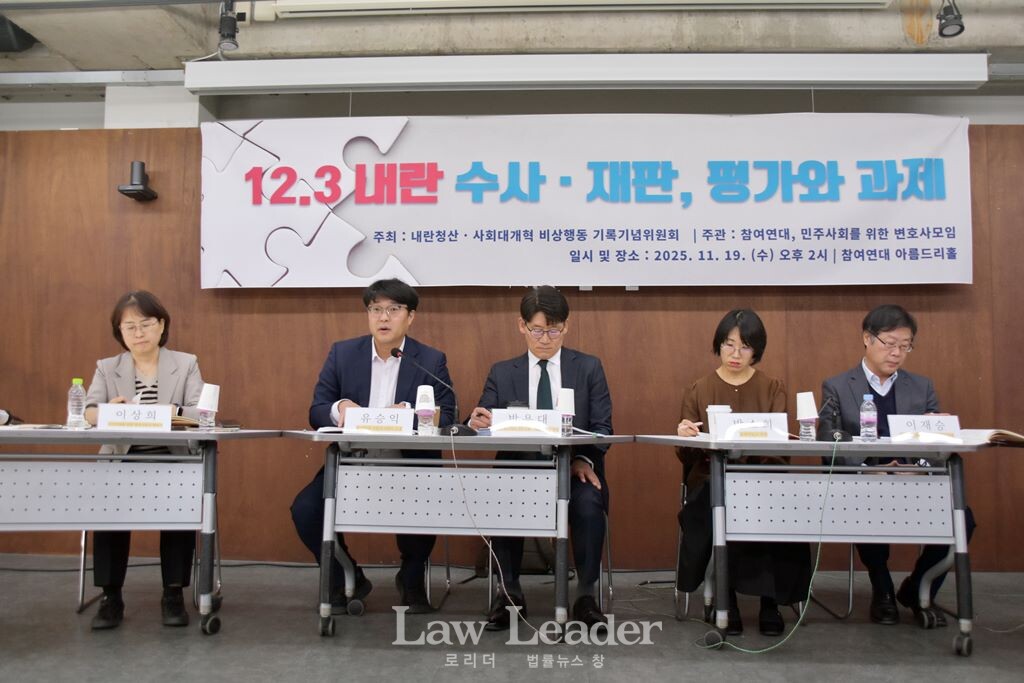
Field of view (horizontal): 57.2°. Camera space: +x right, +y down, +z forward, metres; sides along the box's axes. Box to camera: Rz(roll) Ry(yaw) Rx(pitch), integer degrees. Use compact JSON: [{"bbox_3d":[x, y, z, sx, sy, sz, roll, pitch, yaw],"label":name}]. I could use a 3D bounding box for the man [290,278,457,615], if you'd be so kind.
[{"bbox_3d":[-0.550,0.428,3.900,0.650,1.350,0.740,0,-4,7],"label":"man"}]

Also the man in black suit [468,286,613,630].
[{"bbox_3d":[0.120,0.429,3.858,0.601,1.330,0.720,0,-5,4],"label":"man in black suit"}]

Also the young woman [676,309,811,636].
[{"bbox_3d":[0.920,0.479,3.750,0.518,1.230,0.650,0,-5,4],"label":"young woman"}]

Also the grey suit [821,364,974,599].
[{"bbox_3d":[1.572,0.554,3.920,0.585,0.940,0.540,0,-5,4],"label":"grey suit"}]

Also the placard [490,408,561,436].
[{"bbox_3d":[0.053,0.282,3.348,0.250,0.100,0.060,0,-5,4],"label":"placard"}]

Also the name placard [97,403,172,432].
[{"bbox_3d":[-1.360,0.277,3.390,0.250,0.095,0.070,2,-4,-13],"label":"name placard"}]

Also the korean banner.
[{"bbox_3d":[0.361,-0.739,4.955,4.000,0.880,0.030,0,-5,3],"label":"korean banner"}]

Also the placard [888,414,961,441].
[{"bbox_3d":[1.467,0.308,3.330,0.247,0.090,0.070,0,-4,3],"label":"placard"}]

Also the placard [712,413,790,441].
[{"bbox_3d":[0.817,0.277,3.189,0.250,0.100,0.060,0,-5,2],"label":"placard"}]

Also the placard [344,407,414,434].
[{"bbox_3d":[-0.483,0.291,3.420,0.248,0.090,0.070,0,-4,2],"label":"placard"}]

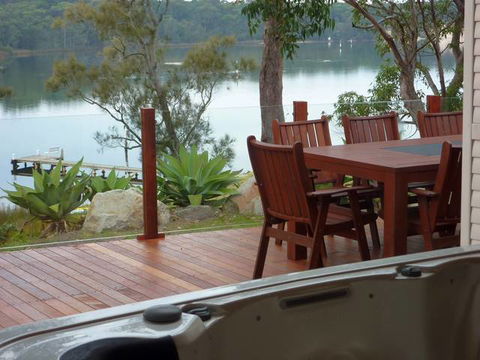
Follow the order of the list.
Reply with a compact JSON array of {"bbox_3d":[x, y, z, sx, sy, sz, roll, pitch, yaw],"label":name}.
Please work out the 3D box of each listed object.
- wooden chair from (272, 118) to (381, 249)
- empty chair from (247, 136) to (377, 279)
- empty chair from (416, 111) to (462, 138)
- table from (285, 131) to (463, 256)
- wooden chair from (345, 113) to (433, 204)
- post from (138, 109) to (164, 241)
[{"bbox_3d":[0.621,0.026,6.719,0.571,0.923,0.651,-7,11,-35],"label":"wooden chair"},{"bbox_3d":[0.441,0.183,5.707,0.651,0.923,0.571,-7,11,-36],"label":"empty chair"},{"bbox_3d":[1.742,-0.072,7.274,0.571,0.923,0.651,-5,10,-28],"label":"empty chair"},{"bbox_3d":[1.565,0.139,6.460,2.222,0.758,1.116,-6,10,-31],"label":"table"},{"bbox_3d":[1.189,-0.029,7.032,0.571,0.923,0.651,-6,10,-33],"label":"wooden chair"},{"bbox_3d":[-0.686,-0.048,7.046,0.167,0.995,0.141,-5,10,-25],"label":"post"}]

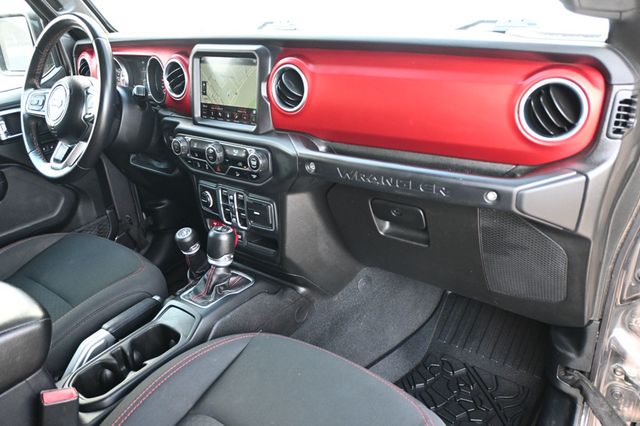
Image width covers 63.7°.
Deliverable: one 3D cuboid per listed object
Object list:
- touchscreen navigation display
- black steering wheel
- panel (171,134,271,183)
[{"bbox_3d":[-0.184,-0.251,1.054,0.175,0.132,0.025,15,20,37],"label":"touchscreen navigation display"},{"bbox_3d":[-0.568,-0.260,1.180,0.372,0.372,0.095,15,6,37],"label":"black steering wheel"},{"bbox_3d":[-0.207,-0.114,1.073,0.285,0.080,0.040,15,25,37],"label":"panel"}]

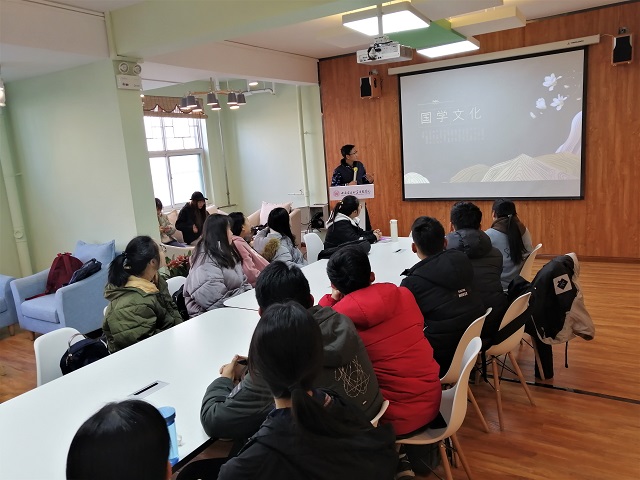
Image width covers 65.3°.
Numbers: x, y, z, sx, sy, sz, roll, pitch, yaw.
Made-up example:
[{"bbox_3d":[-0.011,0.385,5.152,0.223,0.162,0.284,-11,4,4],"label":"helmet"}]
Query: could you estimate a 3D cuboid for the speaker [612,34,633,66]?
[{"bbox_3d":[3.549,-2.226,5.852,0.210,0.310,0.200,2,12,32],"label":"speaker"}]

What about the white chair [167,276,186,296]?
[{"bbox_3d":[-0.805,0.681,3.734,0.530,0.820,0.470,-1,10,19],"label":"white chair"}]

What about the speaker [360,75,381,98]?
[{"bbox_3d":[0.732,-2.231,7.315,0.185,0.290,0.240,2,12,32],"label":"speaker"}]

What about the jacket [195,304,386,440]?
[{"bbox_3d":[-0.095,0.574,1.814,0.580,0.670,0.660,-10,11,-31],"label":"jacket"}]

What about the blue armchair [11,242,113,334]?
[{"bbox_3d":[-2.460,0.588,5.060,0.870,0.800,0.780,3,13,33],"label":"blue armchair"}]

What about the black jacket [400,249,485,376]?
[{"bbox_3d":[0.644,0.378,2.944,0.500,0.660,0.480,-9,12,-25],"label":"black jacket"}]

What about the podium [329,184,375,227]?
[{"bbox_3d":[0.514,-0.191,7.249,0.620,1.160,0.450,-3,10,9],"label":"podium"}]

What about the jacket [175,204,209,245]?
[{"bbox_3d":[-1.971,-0.224,7.528,0.470,0.580,0.400,-8,11,-24],"label":"jacket"}]

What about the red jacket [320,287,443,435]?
[{"bbox_3d":[0.288,0.497,2.400,0.540,0.640,0.640,-10,11,-31],"label":"red jacket"}]

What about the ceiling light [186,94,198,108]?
[{"bbox_3d":[-1.595,-1.735,6.254,0.130,0.150,0.130,2,12,32],"label":"ceiling light"}]

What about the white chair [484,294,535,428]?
[{"bbox_3d":[1.042,0.663,3.103,0.470,0.810,0.530,-12,12,-38],"label":"white chair"}]

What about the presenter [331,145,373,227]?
[{"bbox_3d":[0.498,-0.553,7.645,0.570,1.740,0.430,-6,10,-8],"label":"presenter"}]

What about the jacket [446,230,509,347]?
[{"bbox_3d":[0.970,0.275,3.257,0.490,0.690,0.440,-5,11,-3],"label":"jacket"}]

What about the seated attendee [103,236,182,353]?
[{"bbox_3d":[-1.080,0.588,3.325,0.730,1.240,0.500,-8,11,-21],"label":"seated attendee"}]

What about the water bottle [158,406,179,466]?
[{"bbox_3d":[-0.459,0.601,1.527,0.064,0.176,0.064,1,11,28],"label":"water bottle"}]

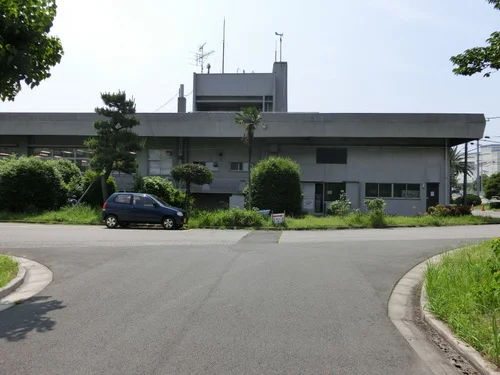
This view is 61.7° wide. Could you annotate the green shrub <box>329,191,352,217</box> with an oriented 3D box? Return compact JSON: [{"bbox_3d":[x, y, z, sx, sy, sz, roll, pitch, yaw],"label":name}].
[{"bbox_3d":[4.738,0.964,21.993,1.200,1.561,1.100,1,0,6],"label":"green shrub"}]

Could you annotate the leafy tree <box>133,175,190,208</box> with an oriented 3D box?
[{"bbox_3d":[-4.550,0.476,21.191,2.700,2.167,2.100,1,0,6],"label":"leafy tree"}]

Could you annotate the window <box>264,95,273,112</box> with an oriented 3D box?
[{"bbox_3d":[1.429,-6.261,32.000,0.640,1.450,0.120,1,-1,3],"label":"window"}]

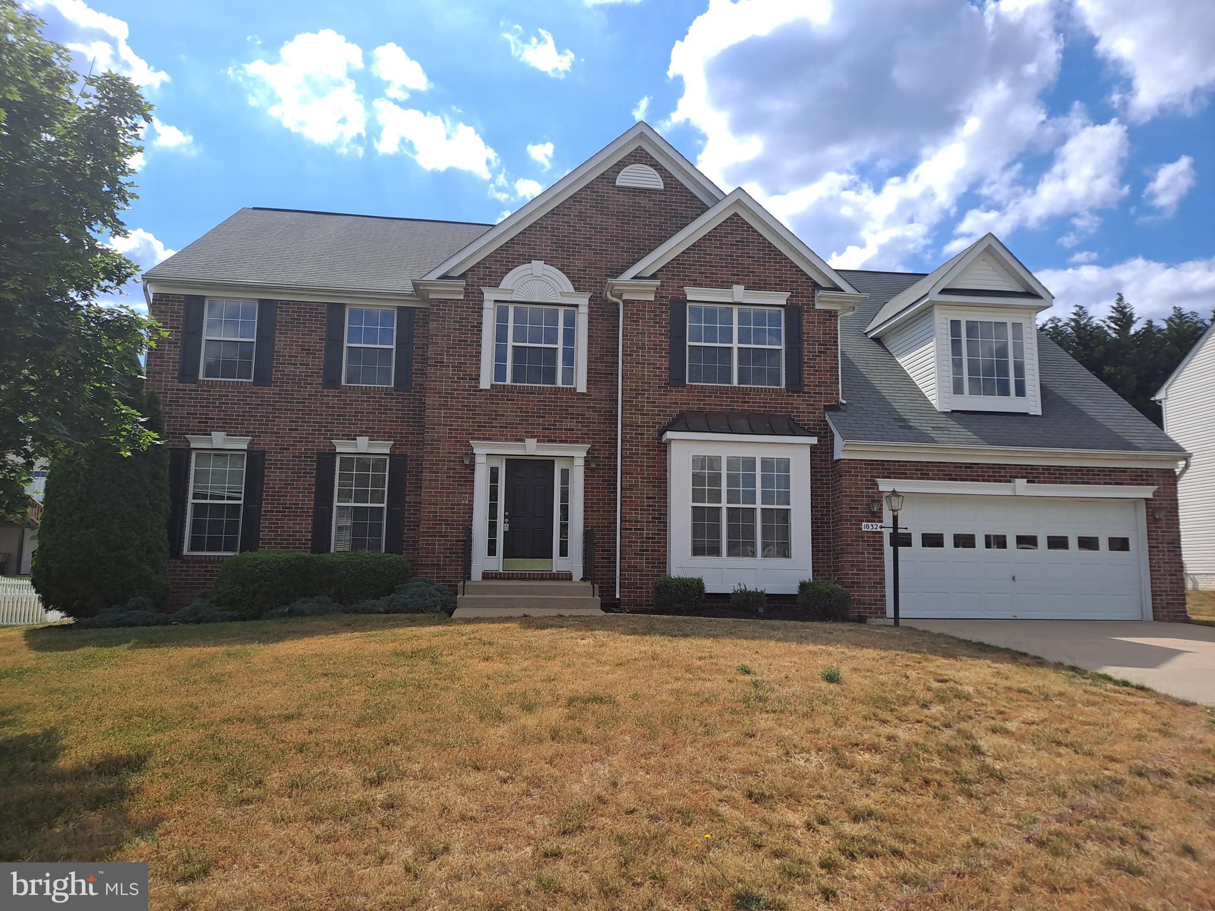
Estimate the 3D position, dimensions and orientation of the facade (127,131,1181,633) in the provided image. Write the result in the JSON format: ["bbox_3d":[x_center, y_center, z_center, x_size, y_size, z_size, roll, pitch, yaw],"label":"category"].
[{"bbox_3d":[1.088,-1.552,15.898,18.480,8.840,2.020,2,-7,-7],"label":"facade"}]

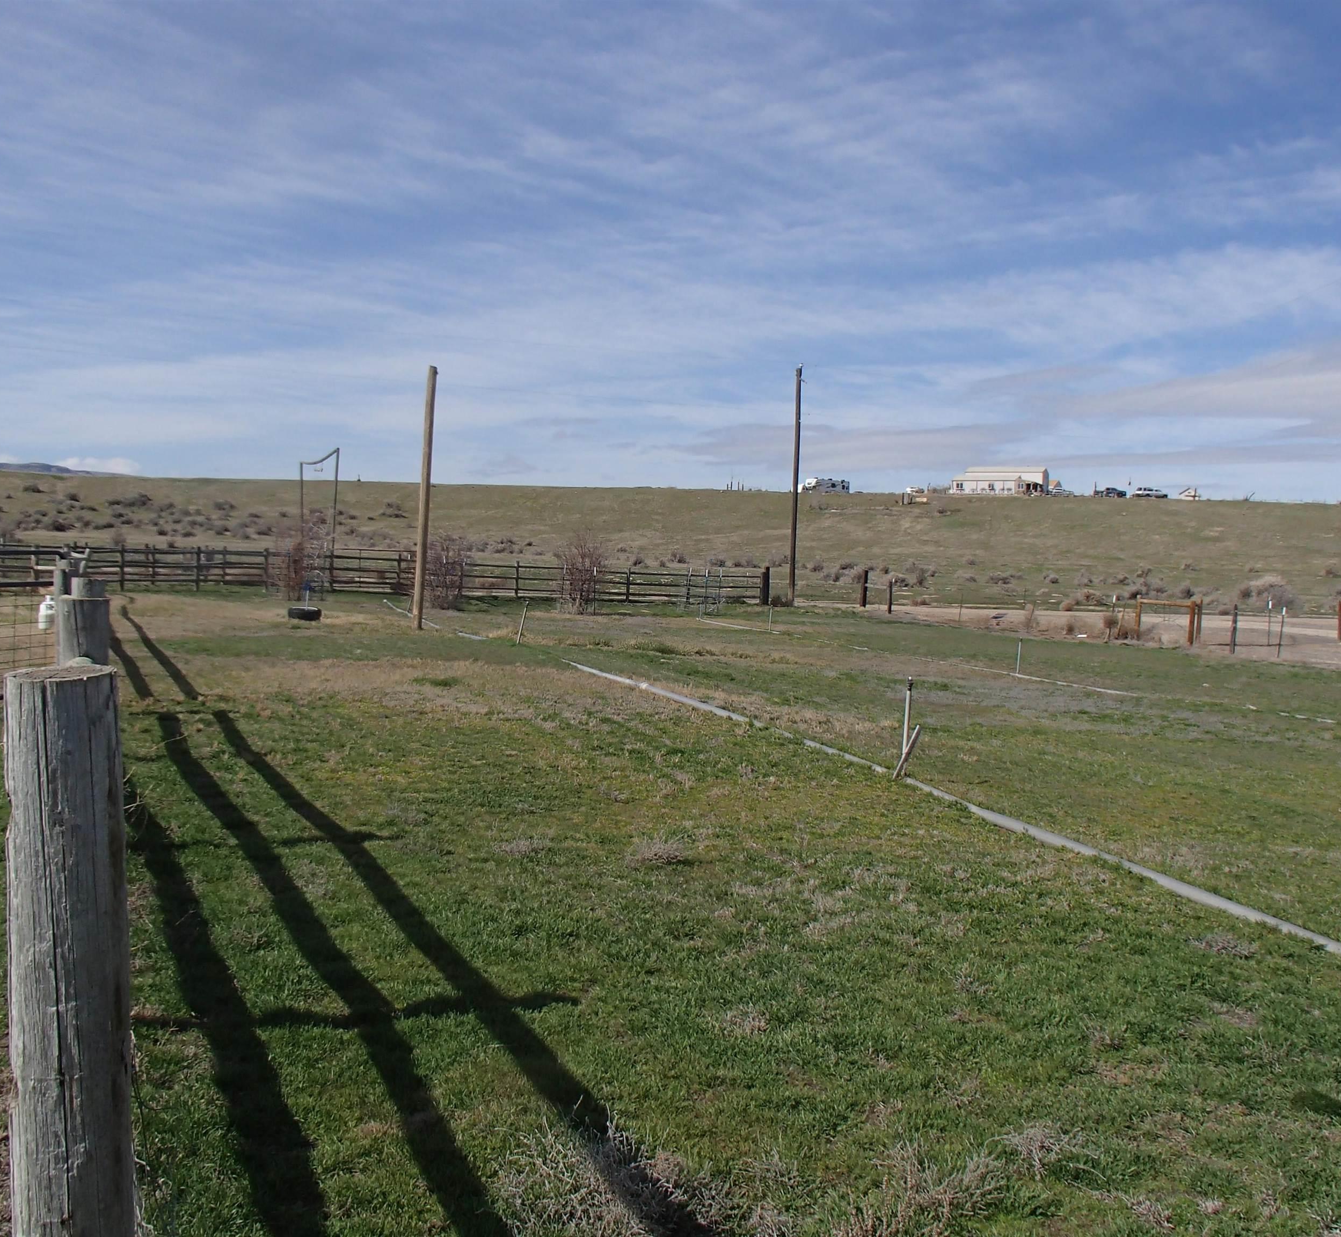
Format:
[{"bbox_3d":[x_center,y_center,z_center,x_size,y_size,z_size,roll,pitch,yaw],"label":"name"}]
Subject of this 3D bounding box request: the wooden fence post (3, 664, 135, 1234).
[{"bbox_3d":[-0.902,0.719,2.004,0.178,1.290,0.178,1,5,0],"label":"wooden fence post"}]

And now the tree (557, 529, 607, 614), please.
[{"bbox_3d":[-2.193,-1.142,32.414,1.220,2.072,1.220,1,5,0],"label":"tree"}]

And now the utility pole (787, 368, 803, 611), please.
[{"bbox_3d":[4.625,-4.891,49.136,0.240,8.762,0.240,1,5,0],"label":"utility pole"}]

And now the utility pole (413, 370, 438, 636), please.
[{"bbox_3d":[-4.000,-1.953,21.822,0.165,4.293,0.165,4,5,0],"label":"utility pole"}]

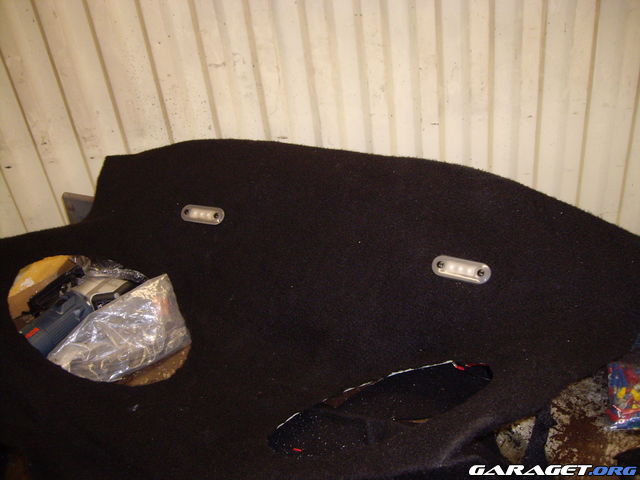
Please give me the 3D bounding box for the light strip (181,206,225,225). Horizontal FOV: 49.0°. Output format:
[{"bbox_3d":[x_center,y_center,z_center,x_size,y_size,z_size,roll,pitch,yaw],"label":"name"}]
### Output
[{"bbox_3d":[-0.191,-0.042,1.138,0.082,0.011,0.029,8,72,25],"label":"light strip"}]

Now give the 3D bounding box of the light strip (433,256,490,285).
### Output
[{"bbox_3d":[0.189,0.039,0.947,0.082,0.011,0.029,12,74,26],"label":"light strip"}]

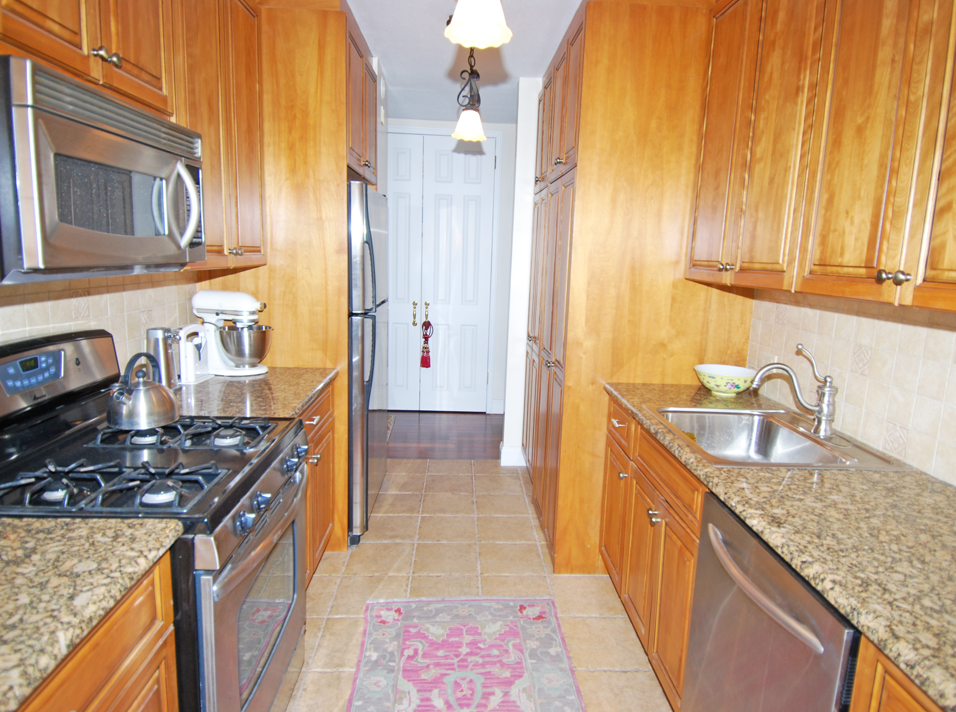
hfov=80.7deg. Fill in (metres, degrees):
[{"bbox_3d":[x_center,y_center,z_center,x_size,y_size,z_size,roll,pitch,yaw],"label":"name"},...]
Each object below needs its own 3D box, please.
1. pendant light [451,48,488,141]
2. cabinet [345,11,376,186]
[{"bbox_3d":[-0.038,-1.377,2.917,0.190,0.505,0.190,1,10,-2],"label":"pendant light"},{"bbox_3d":[-0.922,-1.229,2.832,0.700,0.620,0.855,1,10,-2],"label":"cabinet"}]

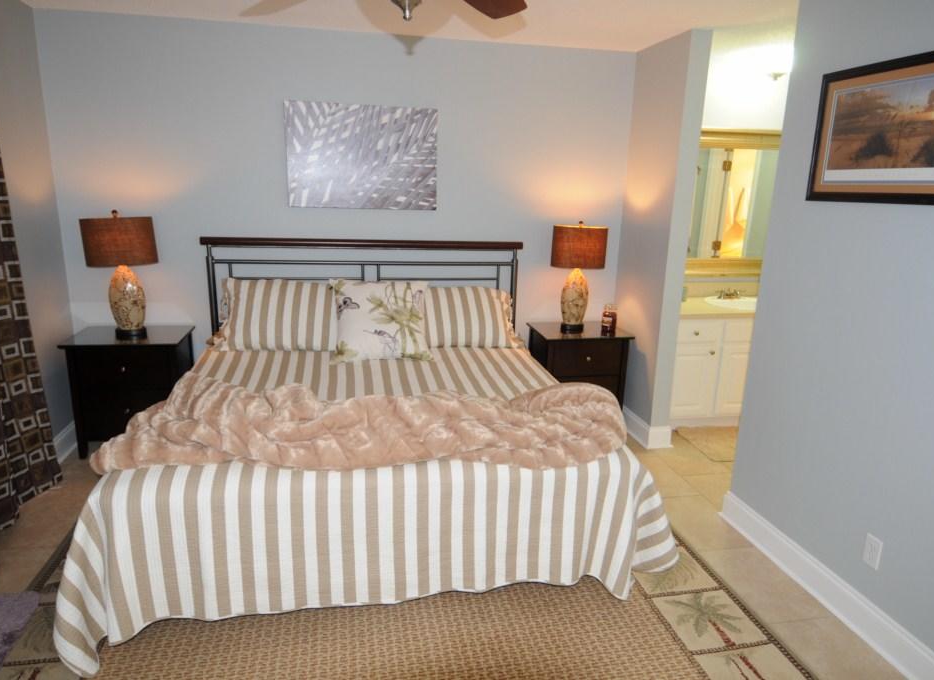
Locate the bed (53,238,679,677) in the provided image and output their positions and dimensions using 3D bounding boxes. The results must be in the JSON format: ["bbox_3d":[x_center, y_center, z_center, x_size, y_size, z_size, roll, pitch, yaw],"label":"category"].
[{"bbox_3d":[-0.411,0.211,2.943,2.288,1.249,2.137,-1,13,-10],"label":"bed"}]

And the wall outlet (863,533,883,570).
[{"bbox_3d":[1.444,0.752,2.118,0.009,0.111,0.068,-1,13,-10],"label":"wall outlet"}]

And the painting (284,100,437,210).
[{"bbox_3d":[-0.644,-1.137,3.725,0.921,0.619,0.038,-1,13,-10],"label":"painting"}]

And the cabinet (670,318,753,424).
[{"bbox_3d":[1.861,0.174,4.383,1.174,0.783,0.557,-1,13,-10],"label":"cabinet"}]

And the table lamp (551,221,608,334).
[{"bbox_3d":[0.728,-0.407,3.906,0.376,0.725,0.256,-1,13,-10],"label":"table lamp"}]

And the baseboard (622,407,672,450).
[{"bbox_3d":[1.177,0.550,4.086,0.181,0.150,0.632,-1,13,-10],"label":"baseboard"}]

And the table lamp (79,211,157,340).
[{"bbox_3d":[-1.984,-0.371,3.440,0.387,0.731,0.256,-1,13,-10],"label":"table lamp"}]

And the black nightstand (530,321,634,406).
[{"bbox_3d":[0.747,0.275,4.067,0.590,0.674,0.474,-1,13,-10],"label":"black nightstand"}]

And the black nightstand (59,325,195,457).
[{"bbox_3d":[-1.979,0.313,3.602,0.613,0.674,0.474,-1,13,-10],"label":"black nightstand"}]

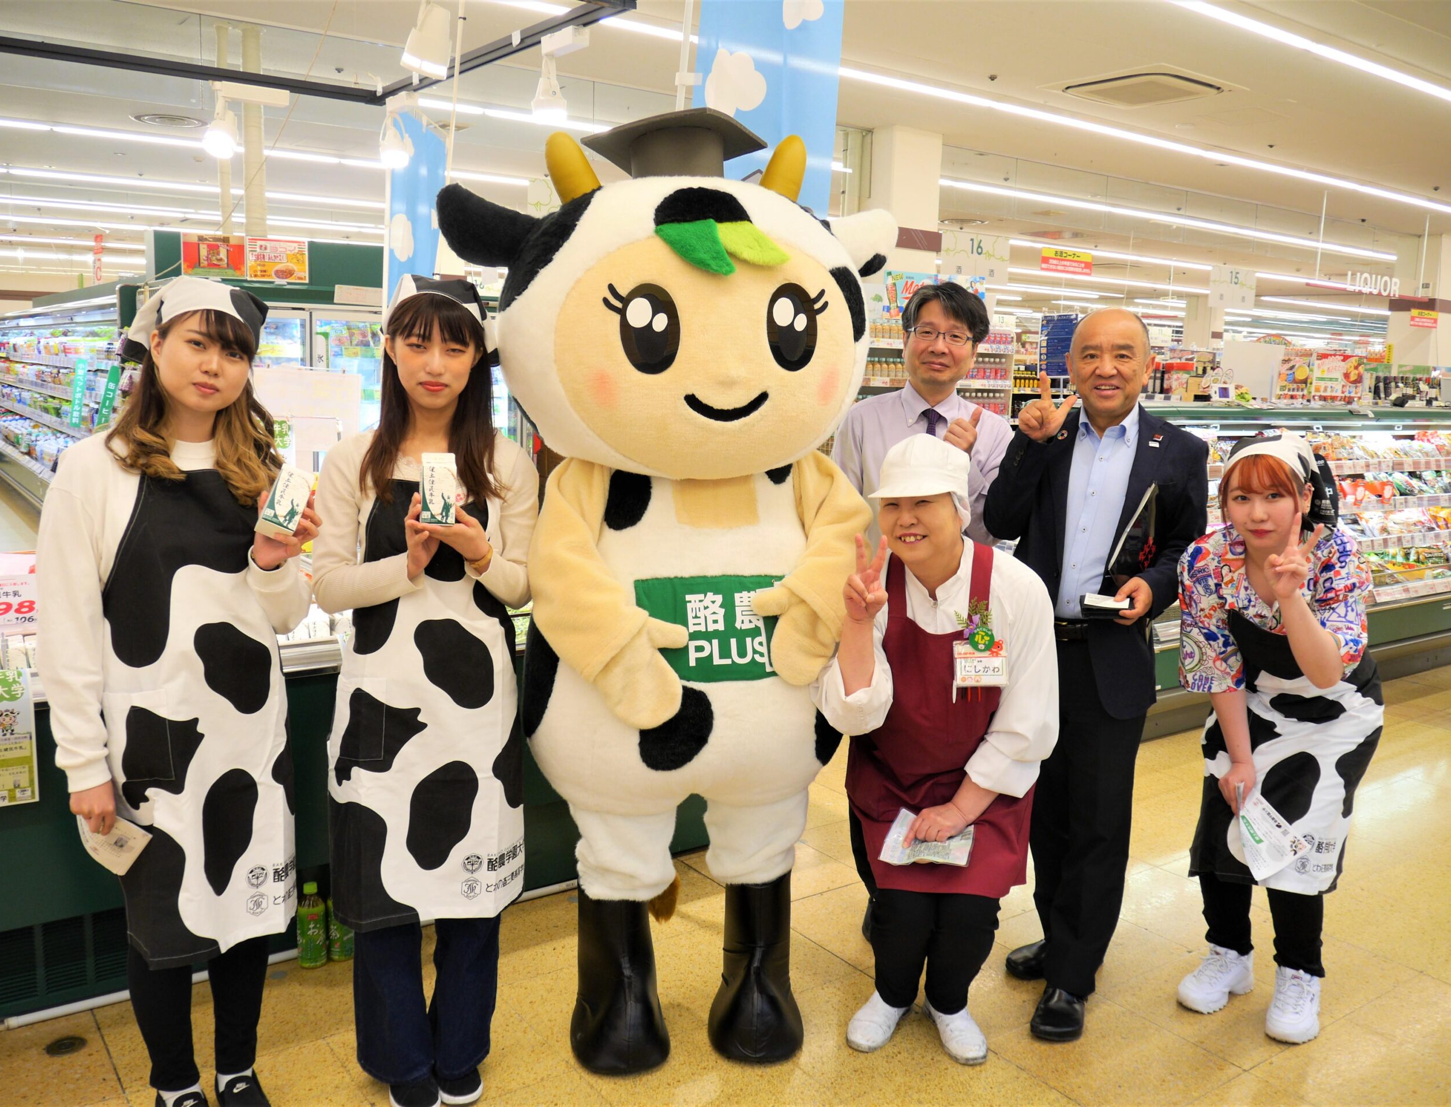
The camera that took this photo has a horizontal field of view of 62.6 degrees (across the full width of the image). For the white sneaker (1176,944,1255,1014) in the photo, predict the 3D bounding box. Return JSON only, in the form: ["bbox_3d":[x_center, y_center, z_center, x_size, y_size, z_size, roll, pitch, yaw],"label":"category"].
[{"bbox_3d":[1.216,1.027,2.956,0.265,0.125,0.105,-6,11,-41],"label":"white sneaker"}]

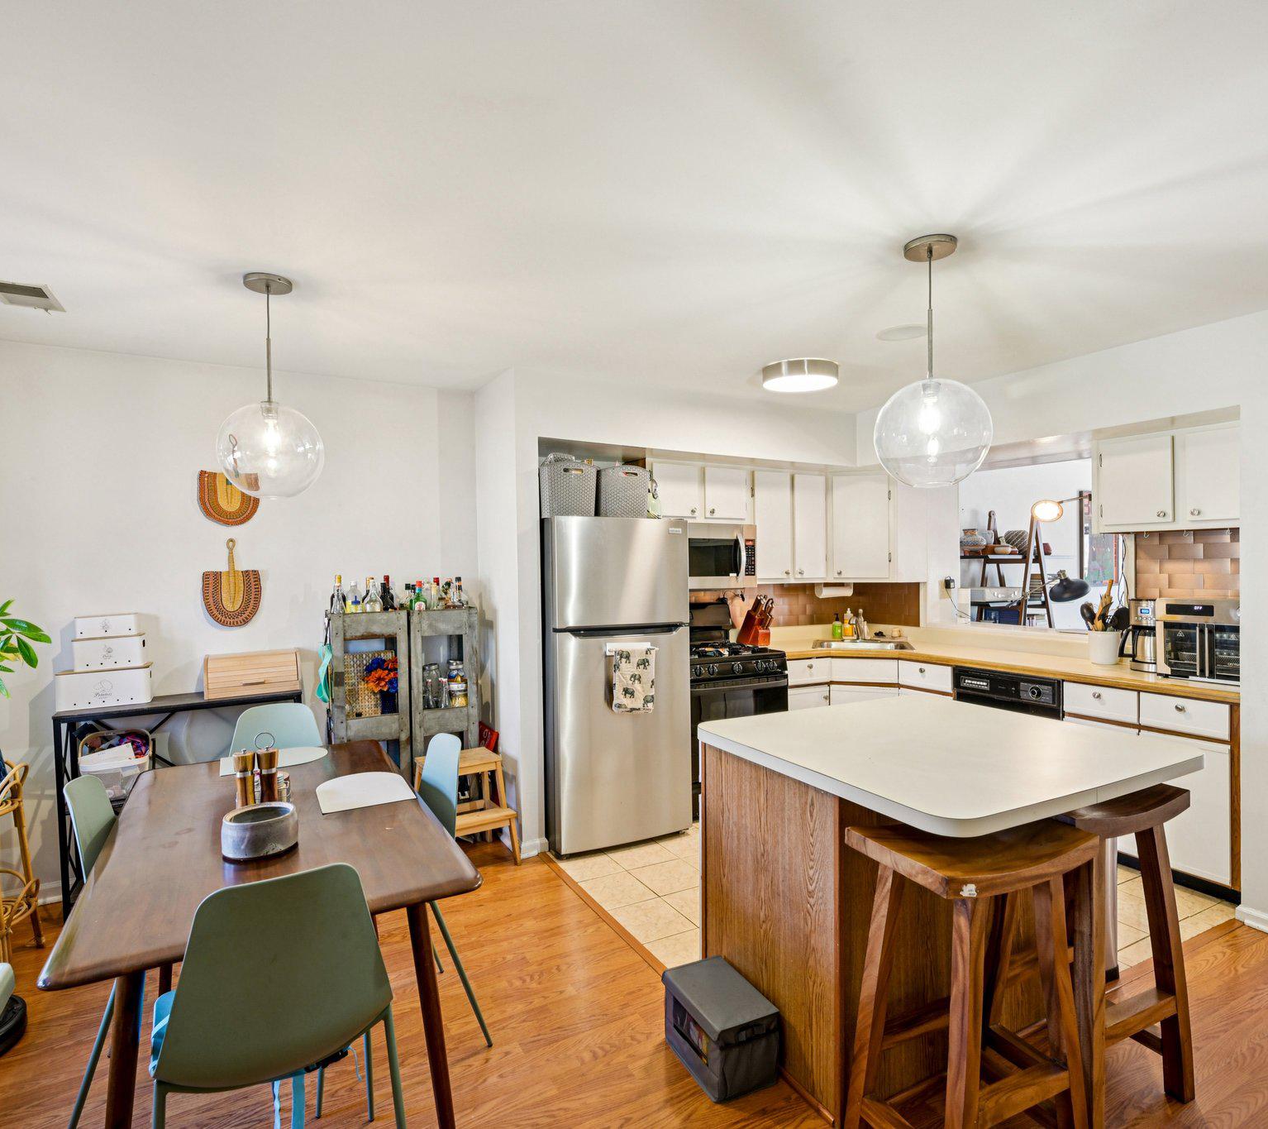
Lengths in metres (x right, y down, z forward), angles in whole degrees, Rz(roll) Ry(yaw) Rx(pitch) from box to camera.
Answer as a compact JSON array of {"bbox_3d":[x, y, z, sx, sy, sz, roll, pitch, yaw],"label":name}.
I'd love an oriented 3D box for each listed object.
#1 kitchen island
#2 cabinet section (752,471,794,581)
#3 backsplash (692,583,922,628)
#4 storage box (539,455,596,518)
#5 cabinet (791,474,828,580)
[{"bbox_3d":[0.917,0.993,2.190,1.100,0.915,1.050,0,0,-26],"label":"kitchen island"},{"bbox_3d":[0.851,-0.251,4.731,0.322,0.715,0.312,0,0,-29],"label":"cabinet section"},{"bbox_3d":[1.114,0.284,4.812,1.750,0.310,0.540,0,0,-28],"label":"backsplash"},{"bbox_3d":[-0.379,-0.369,3.725,0.260,0.275,0.310,0,0,-28],"label":"storage box"},{"bbox_3d":[1.120,-0.245,4.898,0.310,0.730,0.310,-1,0,-28],"label":"cabinet"}]

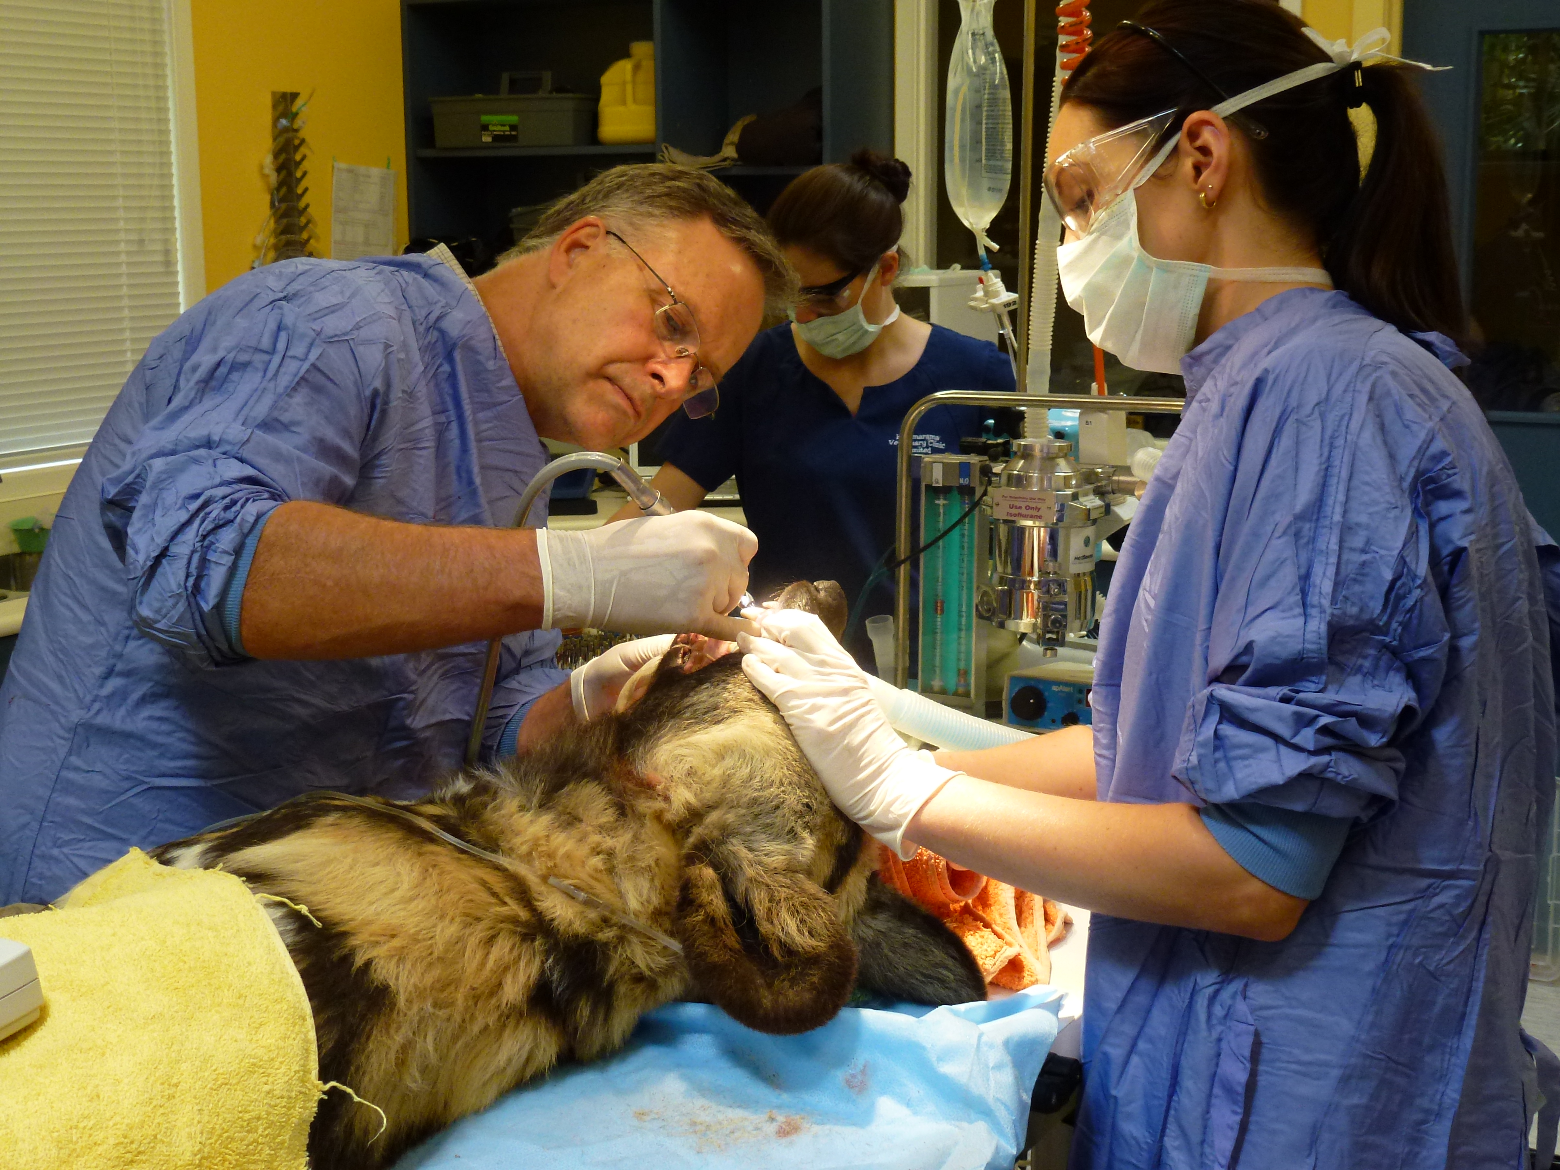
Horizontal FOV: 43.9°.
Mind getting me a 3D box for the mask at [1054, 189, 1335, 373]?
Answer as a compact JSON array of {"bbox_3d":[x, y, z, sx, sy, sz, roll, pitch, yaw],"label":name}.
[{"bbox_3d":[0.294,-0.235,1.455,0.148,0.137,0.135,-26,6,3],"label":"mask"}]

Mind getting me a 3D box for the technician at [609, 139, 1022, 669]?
[{"bbox_3d":[0.057,0.252,2.577,0.550,1.627,0.360,1,8,14],"label":"technician"}]

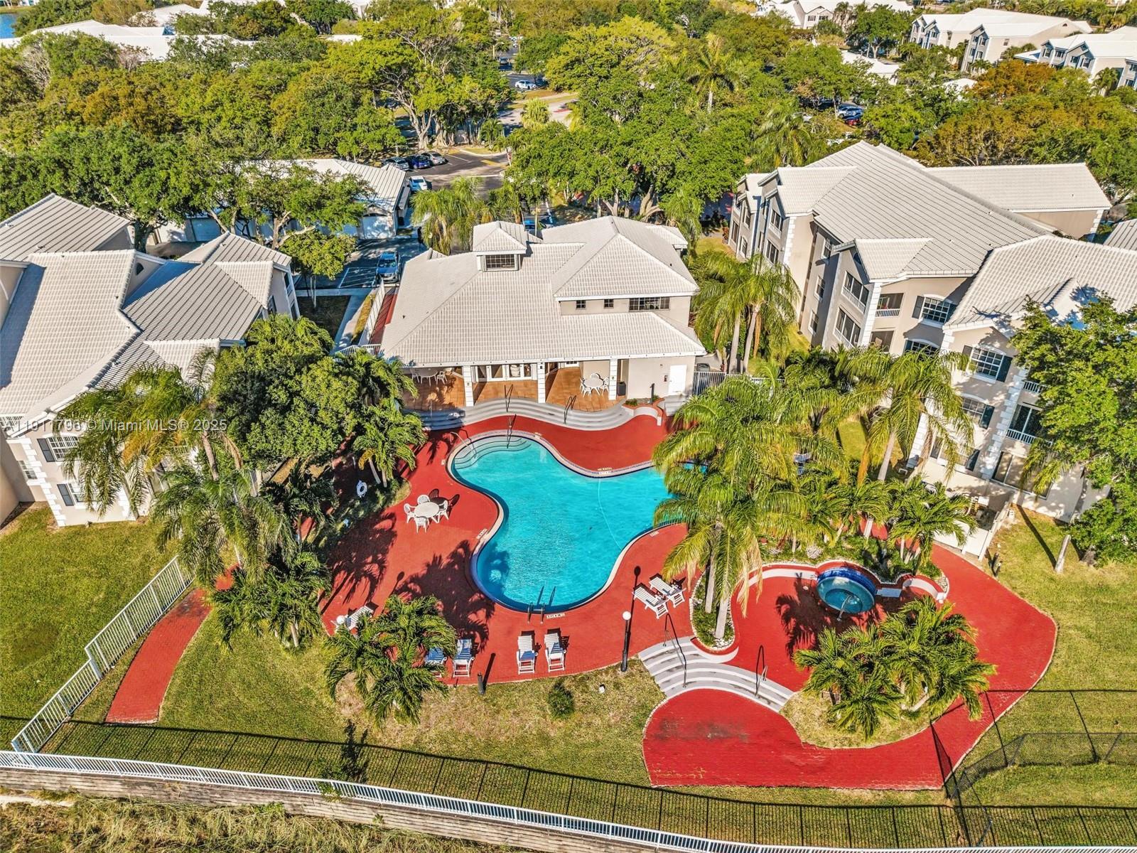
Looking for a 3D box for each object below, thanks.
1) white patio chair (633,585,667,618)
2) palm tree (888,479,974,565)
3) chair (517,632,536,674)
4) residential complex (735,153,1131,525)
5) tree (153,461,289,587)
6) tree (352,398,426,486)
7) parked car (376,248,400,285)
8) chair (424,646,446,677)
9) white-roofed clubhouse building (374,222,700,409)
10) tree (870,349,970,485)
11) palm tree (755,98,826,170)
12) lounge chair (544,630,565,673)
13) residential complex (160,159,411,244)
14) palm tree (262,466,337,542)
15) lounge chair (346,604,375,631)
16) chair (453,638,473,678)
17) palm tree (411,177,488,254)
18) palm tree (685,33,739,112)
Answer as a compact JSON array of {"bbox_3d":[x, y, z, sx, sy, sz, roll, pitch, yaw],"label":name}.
[{"bbox_3d":[3.509,7.334,33.640,0.680,0.800,1.650,-24,38,-33],"label":"white patio chair"},{"bbox_3d":[15.556,4.603,34.584,3.900,3.700,3.900,-1,31,0],"label":"palm tree"},{"bbox_3d":[-1.691,8.851,31.197,0.680,0.800,1.650,-3,31,-3],"label":"chair"},{"bbox_3d":[25.150,-11.512,52.810,21.000,12.000,38.000,-3,33,-4],"label":"residential complex"},{"bbox_3d":[-13.981,4.426,33.121,5.000,7.000,5.000,0,33,0],"label":"tree"},{"bbox_3d":[-9.369,1.244,40.341,3.800,4.200,3.800,-1,31,0],"label":"tree"},{"bbox_3d":[-15.495,-13.828,68.065,1.820,1.500,4.600,-4,31,-5],"label":"parked car"},{"bbox_3d":[-5.301,9.041,31.575,0.720,0.880,1.780,0,33,0],"label":"chair"},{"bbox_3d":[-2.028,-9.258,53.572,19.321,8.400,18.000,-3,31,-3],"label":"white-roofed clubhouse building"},{"bbox_3d":[16.800,-0.044,39.248,5.000,7.600,5.000,0,33,0],"label":"tree"},{"bbox_3d":[21.716,-26.080,78.927,6.400,10.900,6.400,-1,31,0],"label":"palm tree"},{"bbox_3d":[-0.581,8.884,31.785,0.720,0.880,1.780,-5,33,-7],"label":"lounge chair"},{"bbox_3d":[-26.900,-22.816,76.442,22.000,5.500,12.000,-2,33,-3],"label":"residential complex"},{"bbox_3d":[-12.639,3.875,36.781,3.500,3.600,3.500,-1,31,0],"label":"palm tree"},{"bbox_3d":[-9.075,8.050,33.127,0.720,0.880,1.780,23,40,31],"label":"lounge chair"},{"bbox_3d":[-4.157,8.953,31.069,0.680,0.800,1.650,0,31,0],"label":"chair"},{"bbox_3d":[-9.565,-14.857,61.867,5.500,8.000,5.500,0,33,0],"label":"palm tree"},{"bbox_3d":[16.833,-38.394,93.159,6.300,13.200,6.300,0,33,0],"label":"palm tree"}]

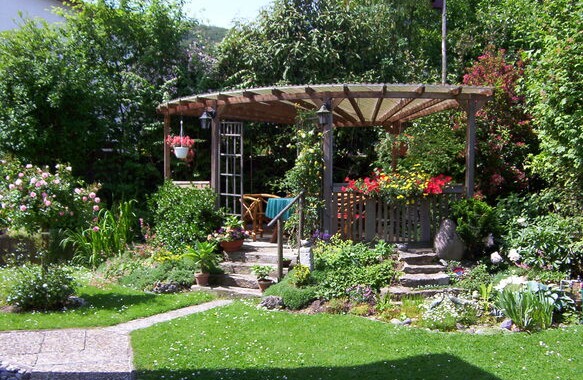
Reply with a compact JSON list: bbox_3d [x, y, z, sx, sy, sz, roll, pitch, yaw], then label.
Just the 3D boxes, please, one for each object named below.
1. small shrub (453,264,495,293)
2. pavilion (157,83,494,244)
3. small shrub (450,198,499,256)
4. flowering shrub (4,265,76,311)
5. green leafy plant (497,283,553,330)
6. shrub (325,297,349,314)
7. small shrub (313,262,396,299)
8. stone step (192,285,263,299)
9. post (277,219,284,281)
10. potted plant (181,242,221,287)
[{"bbox_3d":[2.620,1.267,8.700,0.640,0.380,0.550,0,1,0],"label":"small shrub"},{"bbox_3d":[0.383,-0.475,10.990,5.600,2.480,3.600,1,3,12],"label":"pavilion"},{"bbox_3d":[2.786,0.571,9.250,0.710,0.860,0.660,0,3,0],"label":"small shrub"},{"bbox_3d":[-3.456,1.348,8.400,0.940,0.580,0.840,0,3,0],"label":"flowering shrub"},{"bbox_3d":[2.722,1.360,7.100,0.620,0.450,0.460,0,4,0],"label":"green leafy plant"},{"bbox_3d":[0.596,1.537,8.050,0.310,0.180,0.280,0,3,0],"label":"shrub"},{"bbox_3d":[0.897,1.288,8.650,1.200,0.450,0.800,0,1,0],"label":"small shrub"},{"bbox_3d":[-0.877,1.429,8.600,1.100,0.140,0.420,1,1,21],"label":"stone step"},{"bbox_3d":[-0.154,0.839,8.500,0.085,0.880,0.085,0,1,0],"label":"post"},{"bbox_3d":[-1.288,1.052,8.700,0.540,0.640,0.520,0,1,0],"label":"potted plant"}]

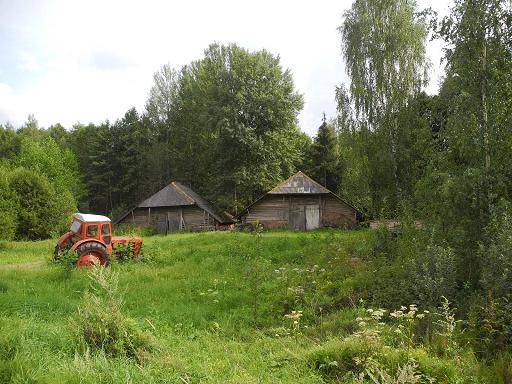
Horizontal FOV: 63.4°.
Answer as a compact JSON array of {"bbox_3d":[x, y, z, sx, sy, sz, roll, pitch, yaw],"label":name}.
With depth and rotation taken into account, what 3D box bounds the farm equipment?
[{"bbox_3d":[-6.578,2.072,17.893,1.750,2.400,3.600,1,0,40],"label":"farm equipment"}]

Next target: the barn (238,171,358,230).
[{"bbox_3d":[4.300,1.000,39.500,10.600,5.400,7.500,-1,-3,10],"label":"barn"}]

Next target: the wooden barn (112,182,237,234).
[{"bbox_3d":[-7.400,1.500,41.200,10.800,5.000,6.500,-1,-3,15],"label":"wooden barn"}]

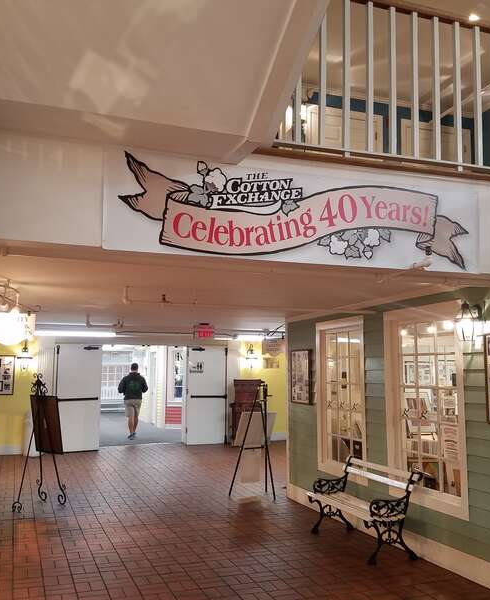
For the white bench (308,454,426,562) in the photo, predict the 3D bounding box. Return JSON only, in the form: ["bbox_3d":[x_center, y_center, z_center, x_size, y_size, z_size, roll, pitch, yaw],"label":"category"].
[{"bbox_3d":[1.047,1.868,5.476,0.490,0.735,1.180,2,-7,-21],"label":"white bench"}]

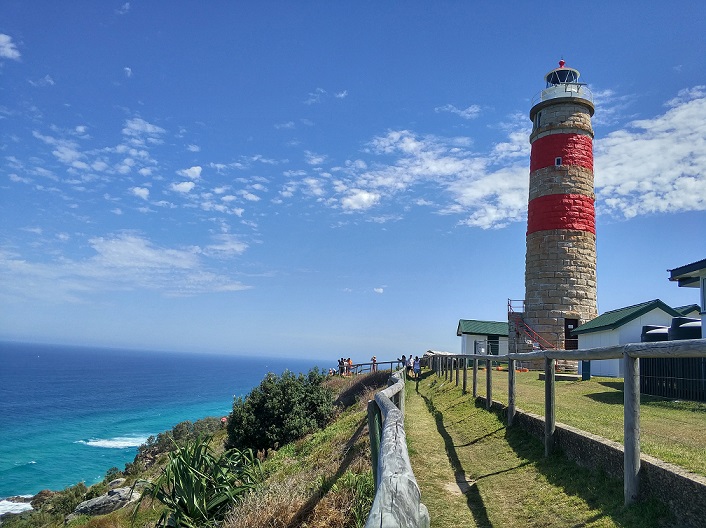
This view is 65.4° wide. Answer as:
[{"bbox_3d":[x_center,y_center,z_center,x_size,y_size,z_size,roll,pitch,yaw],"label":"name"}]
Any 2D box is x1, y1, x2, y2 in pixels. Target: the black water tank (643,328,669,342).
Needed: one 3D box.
[{"bbox_3d":[10.543,2.950,17.546,2.300,1.950,2.300,-2,-12,31],"label":"black water tank"}]

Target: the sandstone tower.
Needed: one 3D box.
[{"bbox_3d":[14.514,-3.905,38.401,4.800,22.459,4.800,0,-11,21],"label":"sandstone tower"}]

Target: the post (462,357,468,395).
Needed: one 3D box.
[{"bbox_3d":[3.711,3.696,18.253,0.130,1.258,0.130,3,-10,6],"label":"post"}]

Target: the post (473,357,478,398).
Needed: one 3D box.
[{"bbox_3d":[3.453,3.200,15.561,0.130,1.144,0.130,3,-10,6],"label":"post"}]

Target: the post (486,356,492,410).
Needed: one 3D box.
[{"bbox_3d":[3.191,2.782,12.854,0.130,1.222,0.130,3,-10,6],"label":"post"}]

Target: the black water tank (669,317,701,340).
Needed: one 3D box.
[{"bbox_3d":[9.742,2.374,14.547,2.300,1.950,2.300,-3,-12,33],"label":"black water tank"}]

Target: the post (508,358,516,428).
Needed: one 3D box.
[{"bbox_3d":[2.928,2.359,10.149,0.130,1.273,0.130,3,-10,6],"label":"post"}]

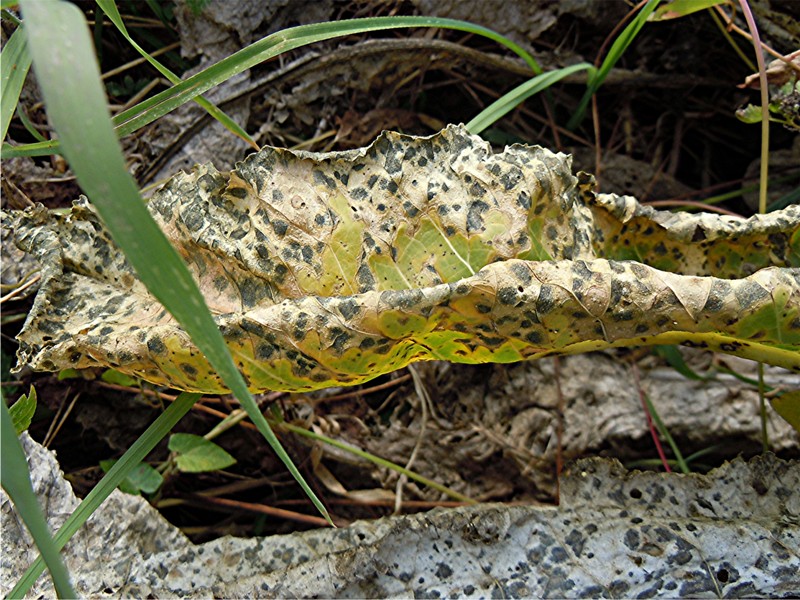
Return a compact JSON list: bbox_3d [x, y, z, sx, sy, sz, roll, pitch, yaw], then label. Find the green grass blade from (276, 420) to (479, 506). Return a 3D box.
[{"bbox_3d":[-0.015,0.099,0.420,0.137,0.006,0.004,20,77,9],"label":"green grass blade"}]

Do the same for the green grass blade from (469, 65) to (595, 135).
[{"bbox_3d":[0.086,-0.132,0.460,0.120,0.011,0.014,-31,10,-16],"label":"green grass blade"}]

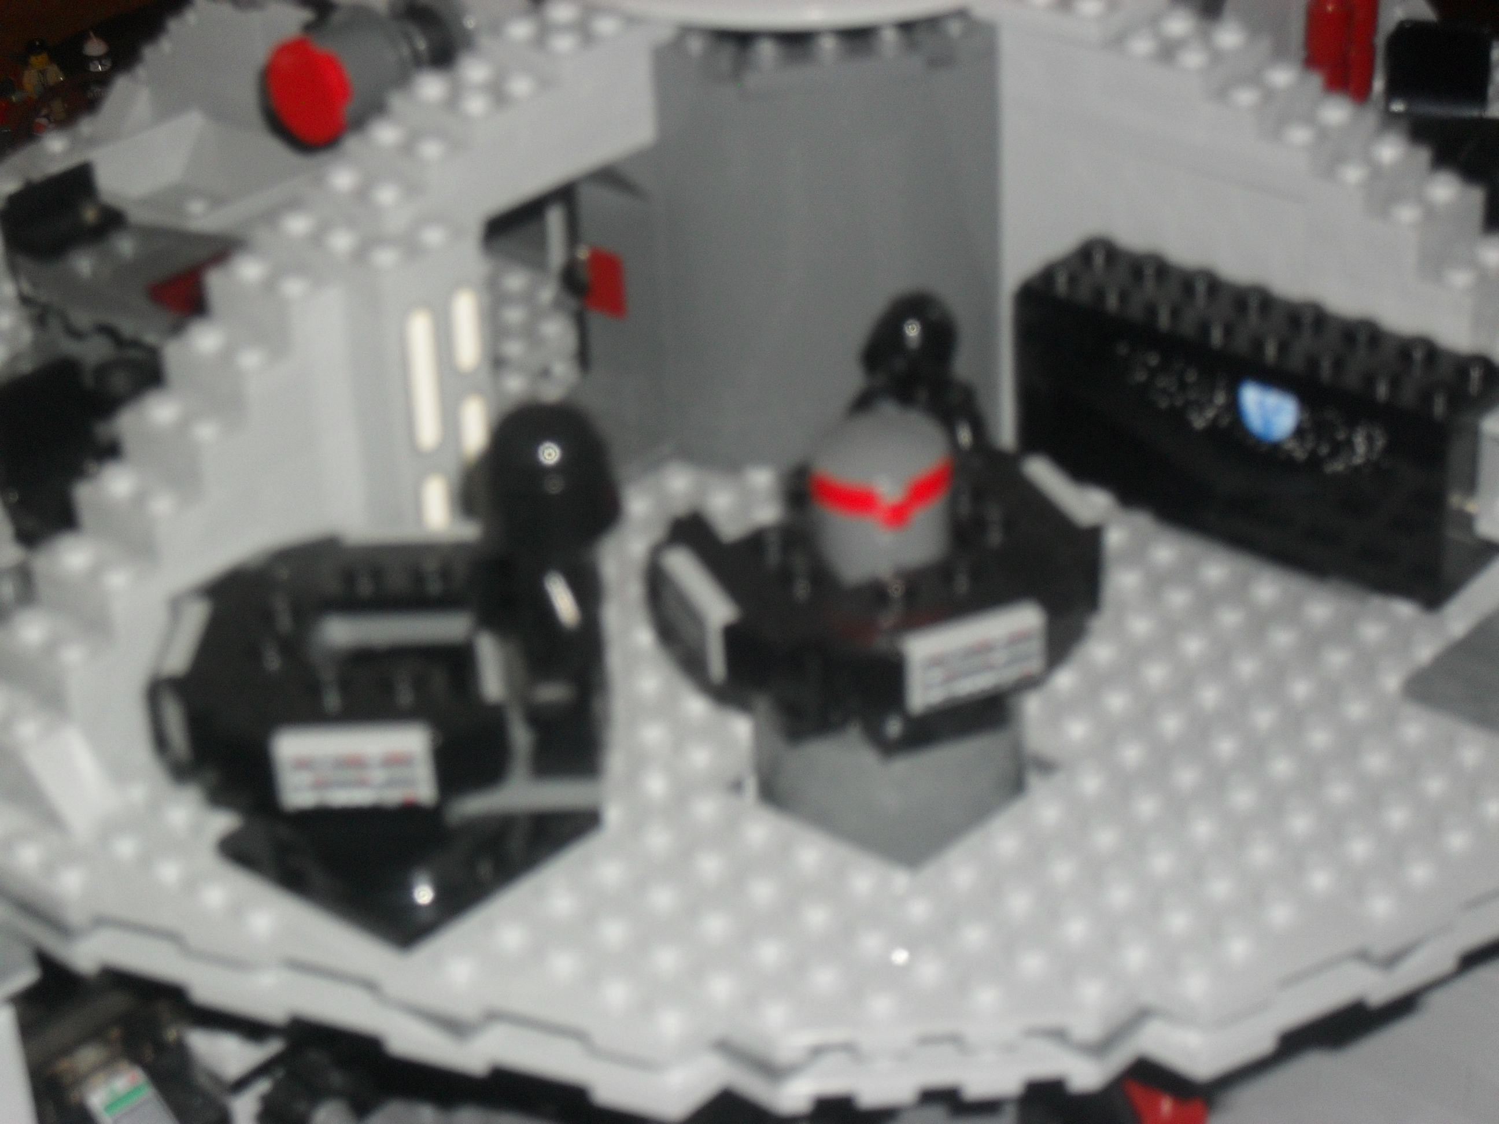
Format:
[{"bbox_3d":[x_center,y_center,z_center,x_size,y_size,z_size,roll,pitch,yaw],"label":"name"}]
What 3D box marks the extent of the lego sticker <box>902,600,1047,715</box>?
[{"bbox_3d":[0.024,0.011,0.368,0.016,0.008,0.003,-14,32,-17],"label":"lego sticker"}]

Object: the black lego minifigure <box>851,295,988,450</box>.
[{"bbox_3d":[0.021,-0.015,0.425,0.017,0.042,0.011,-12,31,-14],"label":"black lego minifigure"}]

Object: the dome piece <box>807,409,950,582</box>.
[{"bbox_3d":[0.015,-0.009,0.380,0.016,0.016,0.016,-2,30,1],"label":"dome piece"}]

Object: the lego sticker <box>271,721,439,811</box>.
[{"bbox_3d":[-0.042,0.022,0.357,0.016,0.008,0.003,-3,30,1],"label":"lego sticker"}]

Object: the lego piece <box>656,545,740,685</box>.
[{"bbox_3d":[-0.006,0.006,0.372,0.003,0.008,0.016,-13,32,-17],"label":"lego piece"}]

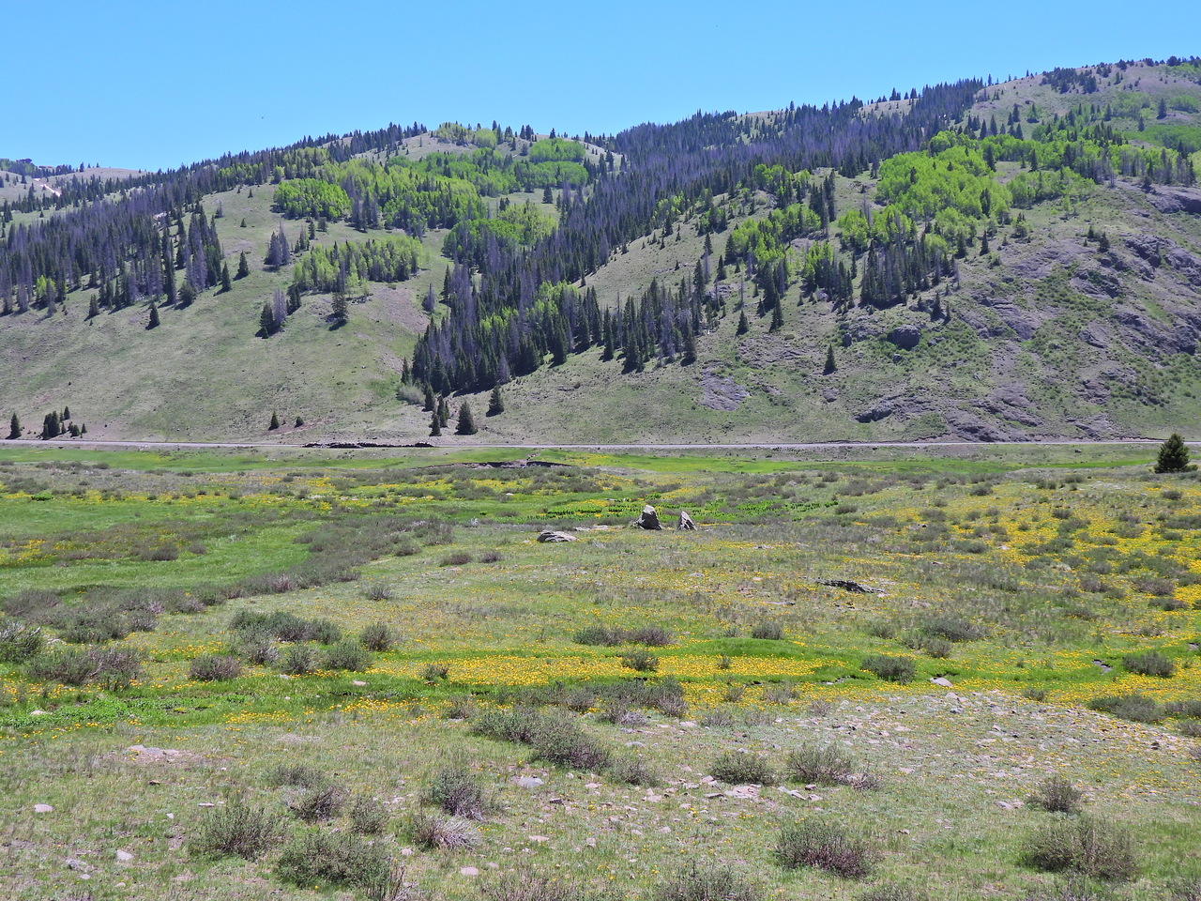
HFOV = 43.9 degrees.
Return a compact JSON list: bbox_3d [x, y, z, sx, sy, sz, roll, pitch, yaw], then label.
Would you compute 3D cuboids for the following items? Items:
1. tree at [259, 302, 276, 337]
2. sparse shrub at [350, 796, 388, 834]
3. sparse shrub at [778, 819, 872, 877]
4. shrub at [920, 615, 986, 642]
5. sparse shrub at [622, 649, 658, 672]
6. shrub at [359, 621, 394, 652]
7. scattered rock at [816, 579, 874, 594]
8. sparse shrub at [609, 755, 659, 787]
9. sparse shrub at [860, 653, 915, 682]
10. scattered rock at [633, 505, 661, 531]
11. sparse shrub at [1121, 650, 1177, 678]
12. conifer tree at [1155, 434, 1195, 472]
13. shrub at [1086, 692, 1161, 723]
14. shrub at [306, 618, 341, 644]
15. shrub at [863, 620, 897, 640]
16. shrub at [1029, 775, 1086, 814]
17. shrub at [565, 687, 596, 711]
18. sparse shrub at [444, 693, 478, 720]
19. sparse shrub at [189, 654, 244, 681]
[{"bbox_3d":[-124.855,-49.132,560.000,6.340,12.679,6.340,0,1,0],"label":"tree"},{"bbox_3d":[-2.054,3.238,13.251,0.348,0.305,0.296,0,1,0],"label":"sparse shrub"},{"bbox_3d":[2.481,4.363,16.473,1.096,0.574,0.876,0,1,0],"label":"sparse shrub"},{"bbox_3d":[6.040,3.048,25.576,1.116,0.440,0.781,0,1,0],"label":"shrub"},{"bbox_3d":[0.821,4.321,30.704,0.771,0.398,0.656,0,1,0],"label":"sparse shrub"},{"bbox_3d":[-3.660,3.046,24.403,0.580,0.449,0.493,0,1,0],"label":"shrub"},{"bbox_3d":[5.438,3.016,33.189,1.245,0.282,0.685,0,1,0],"label":"scattered rock"},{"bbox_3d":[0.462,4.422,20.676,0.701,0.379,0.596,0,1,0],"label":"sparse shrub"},{"bbox_3d":[5.033,3.805,26.024,0.949,0.498,0.835,0,1,0],"label":"sparse shrub"},{"bbox_3d":[1.741,2.515,55.931,1.051,0.865,0.788,0,1,0],"label":"scattered rock"},{"bbox_3d":[9.786,3.809,26.620,0.938,0.477,0.825,0,1,0],"label":"sparse shrub"},{"bbox_3d":[54.225,0.210,140.994,3.724,3.701,3.724,0,1,0],"label":"conifer tree"},{"bbox_3d":[6.467,3.179,18.412,0.917,0.337,0.642,0,1,0],"label":"shrub"},{"bbox_3d":[-5.711,3.733,30.834,0.737,0.516,0.648,0,1,0],"label":"shrub"},{"bbox_3d":[5.870,3.779,31.375,0.671,0.412,0.590,0,1,0],"label":"shrub"},{"bbox_3d":[4.289,3.231,14.018,0.524,0.321,0.445,0,1,0],"label":"shrub"},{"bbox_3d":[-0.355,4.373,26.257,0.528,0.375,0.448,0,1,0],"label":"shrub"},{"bbox_3d":[-1.732,3.178,18.542,0.394,0.299,0.335,0,1,0],"label":"sparse shrub"},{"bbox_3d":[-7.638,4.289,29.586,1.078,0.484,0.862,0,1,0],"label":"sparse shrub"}]

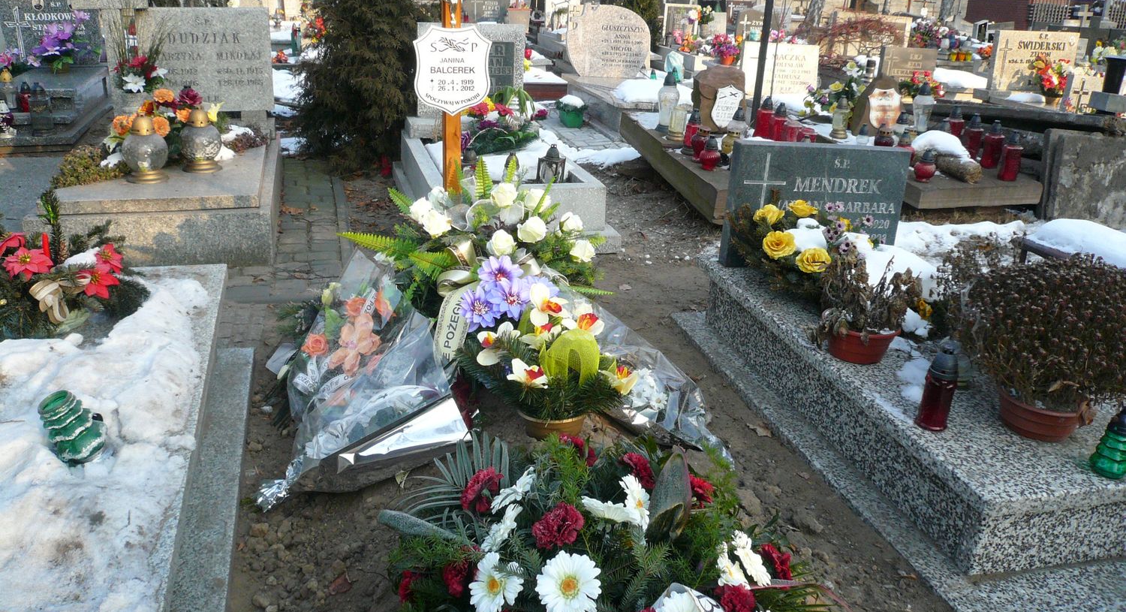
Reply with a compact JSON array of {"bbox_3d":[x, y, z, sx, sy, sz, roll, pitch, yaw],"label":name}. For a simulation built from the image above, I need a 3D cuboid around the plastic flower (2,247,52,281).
[{"bbox_3d":[-1.461,-0.117,2.486,0.135,0.055,0.135,-10,52,-30],"label":"plastic flower"}]

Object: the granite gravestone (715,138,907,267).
[{"bbox_3d":[1.043,-0.407,3.764,0.736,0.502,0.066,0,21,-10],"label":"granite gravestone"}]

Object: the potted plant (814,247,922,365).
[{"bbox_3d":[0.950,-0.010,2.832,0.300,0.320,0.270,-4,23,-15],"label":"potted plant"}]

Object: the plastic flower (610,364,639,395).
[{"bbox_3d":[0.177,0.212,2.641,0.087,0.080,0.065,4,22,4],"label":"plastic flower"}]

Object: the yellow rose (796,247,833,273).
[{"bbox_3d":[0.858,-0.157,3.124,0.112,0.080,0.075,9,23,15],"label":"yellow rose"}]

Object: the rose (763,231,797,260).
[{"bbox_3d":[0.769,-0.217,3.238,0.115,0.090,0.075,8,23,13],"label":"rose"}]

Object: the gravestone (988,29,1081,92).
[{"bbox_3d":[4.126,-2.163,8.045,0.849,0.502,0.080,-3,23,-15],"label":"gravestone"}]

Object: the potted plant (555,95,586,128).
[{"bbox_3d":[0.066,-1.579,7.324,0.240,0.250,0.240,-4,23,-15],"label":"potted plant"}]

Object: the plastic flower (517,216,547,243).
[{"bbox_3d":[-0.105,-0.261,3.110,0.100,0.085,0.085,2,22,-2],"label":"plastic flower"}]

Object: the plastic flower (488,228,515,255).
[{"bbox_3d":[-0.203,-0.213,3.038,0.085,0.088,0.080,-3,-3,-15],"label":"plastic flower"}]

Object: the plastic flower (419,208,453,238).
[{"bbox_3d":[-0.429,-0.283,3.081,0.105,0.090,0.085,-1,23,-8],"label":"plastic flower"}]

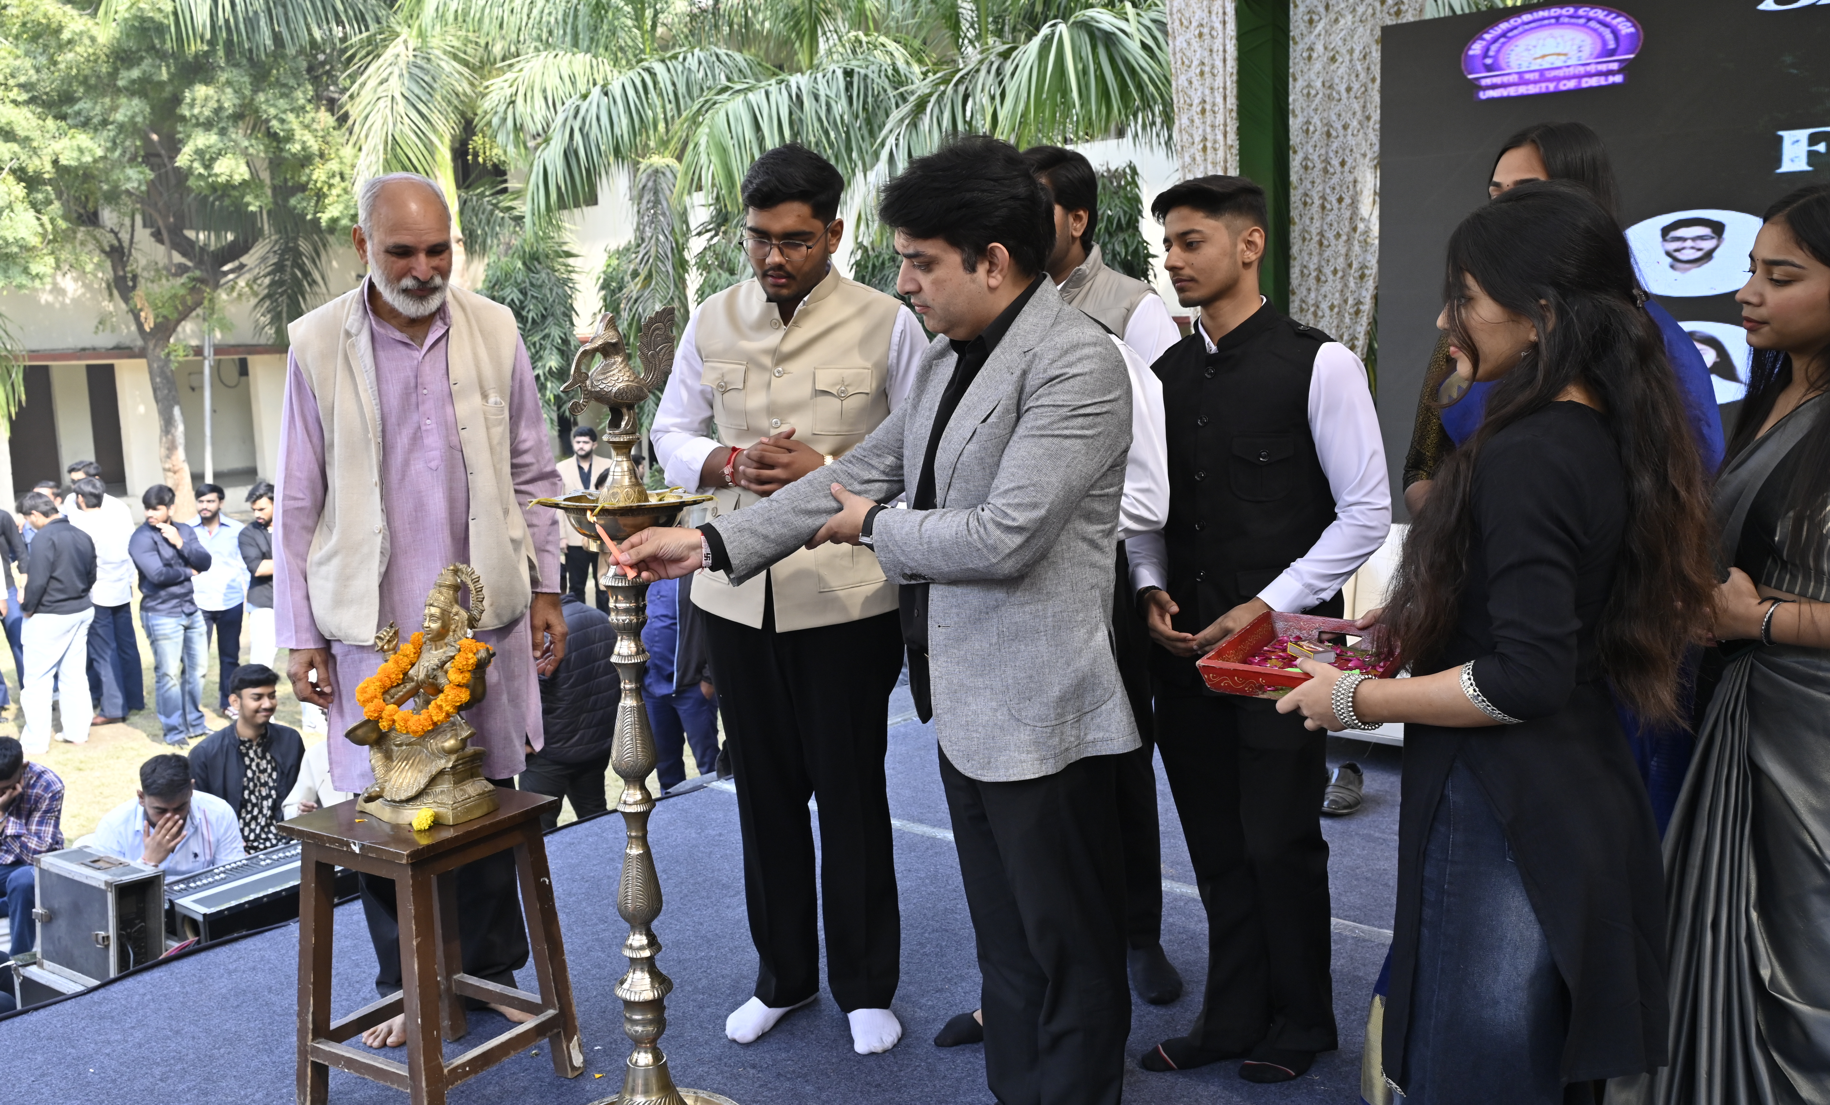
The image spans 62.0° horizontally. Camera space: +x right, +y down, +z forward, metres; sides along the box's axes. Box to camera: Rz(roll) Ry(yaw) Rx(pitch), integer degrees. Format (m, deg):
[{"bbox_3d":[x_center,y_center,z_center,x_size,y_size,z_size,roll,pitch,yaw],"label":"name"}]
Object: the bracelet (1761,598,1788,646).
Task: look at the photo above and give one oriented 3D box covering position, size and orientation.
[{"bbox_3d":[1.268,0.102,2.250,0.068,0.068,0.014,-8,18,-38],"label":"bracelet"}]

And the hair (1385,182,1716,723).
[{"bbox_3d":[0.834,-0.138,2.000,0.380,0.690,0.320,1,8,23],"label":"hair"}]

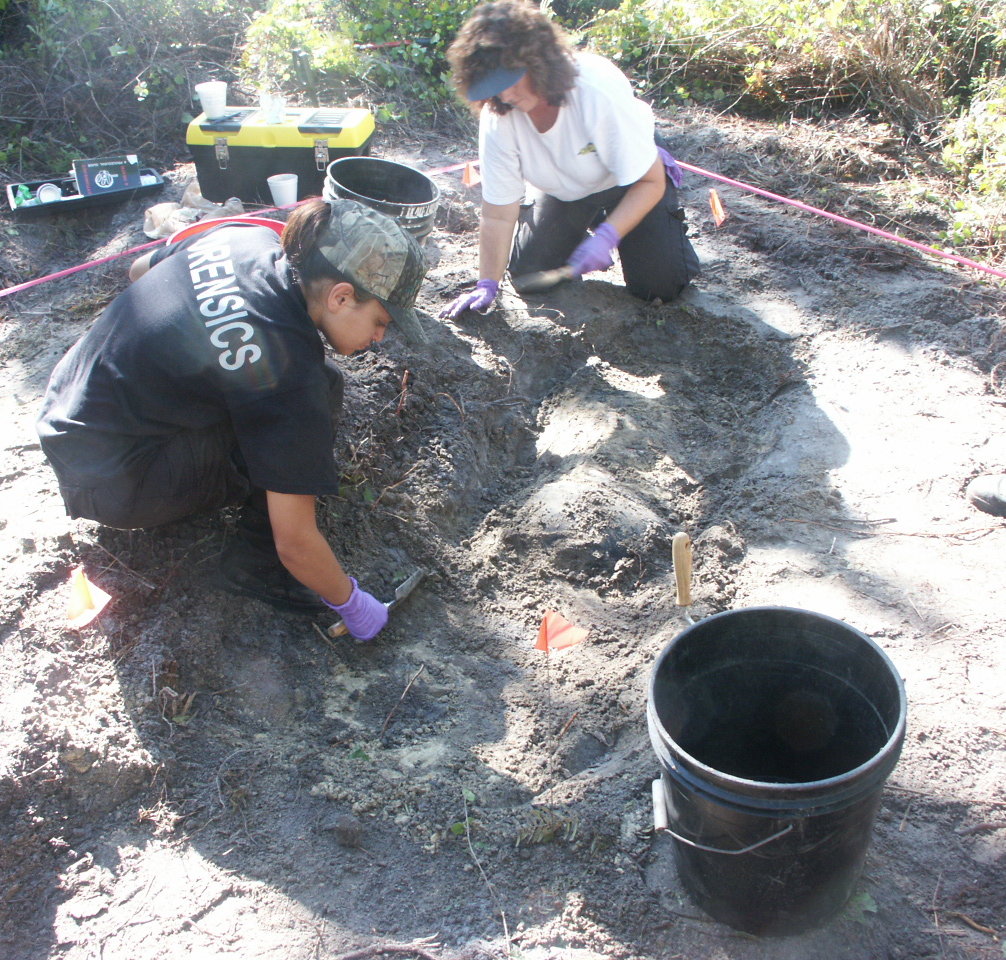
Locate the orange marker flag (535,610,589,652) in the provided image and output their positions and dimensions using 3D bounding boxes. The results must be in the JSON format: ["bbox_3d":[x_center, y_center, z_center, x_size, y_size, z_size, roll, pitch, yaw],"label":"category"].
[{"bbox_3d":[0.098,0.263,1.762,0.100,0.090,0.050,7,35,12],"label":"orange marker flag"}]

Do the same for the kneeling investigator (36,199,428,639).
[{"bbox_3d":[-0.455,-0.143,1.874,0.660,0.660,0.560,-7,34,-8],"label":"kneeling investigator"}]

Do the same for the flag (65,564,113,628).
[{"bbox_3d":[-0.741,0.212,1.850,0.085,0.115,0.060,-13,36,-16],"label":"flag"}]

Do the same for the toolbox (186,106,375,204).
[{"bbox_3d":[-0.724,-1.099,3.473,0.570,0.250,0.270,4,34,7],"label":"toolbox"}]

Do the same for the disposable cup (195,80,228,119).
[{"bbox_3d":[-0.954,-1.246,3.397,0.100,0.108,0.100,-1,34,0],"label":"disposable cup"}]

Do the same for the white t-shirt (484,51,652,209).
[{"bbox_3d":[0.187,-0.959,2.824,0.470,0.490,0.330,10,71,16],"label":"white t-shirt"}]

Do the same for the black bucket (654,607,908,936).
[{"bbox_3d":[0.358,0.397,1.378,0.303,0.350,0.303,-6,34,4],"label":"black bucket"}]

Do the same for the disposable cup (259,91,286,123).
[{"bbox_3d":[-0.747,-1.207,3.338,0.088,0.100,0.088,-1,34,0],"label":"disposable cup"}]

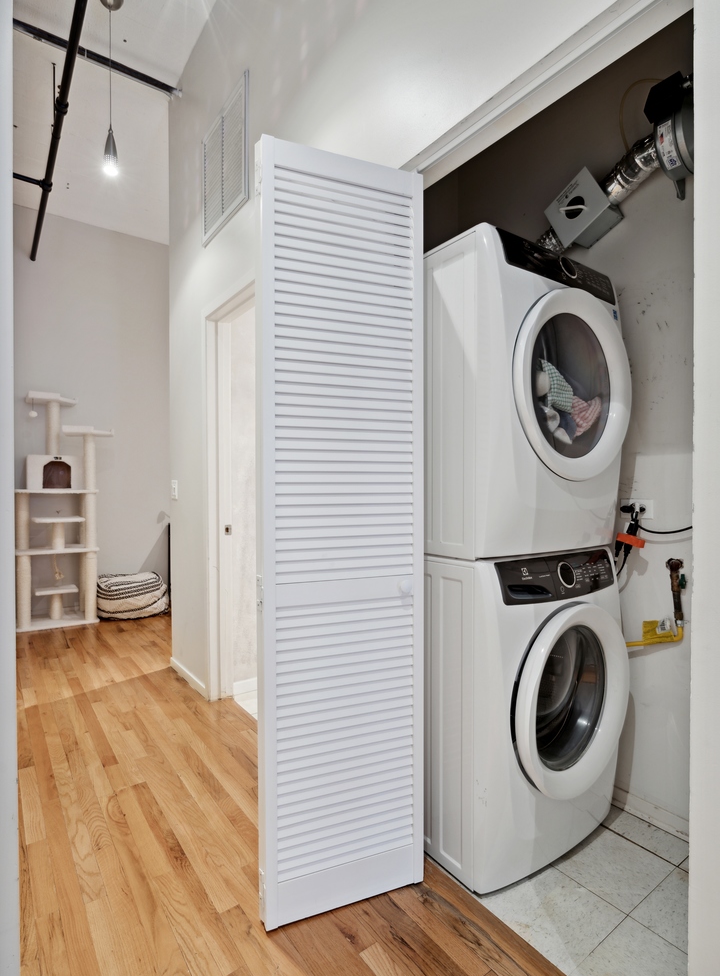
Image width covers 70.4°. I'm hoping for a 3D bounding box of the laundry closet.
[{"bbox_3d":[0.519,0.115,1.724,0.850,2.120,1.280,0,0,-37],"label":"laundry closet"}]

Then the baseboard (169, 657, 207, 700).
[{"bbox_3d":[-1.037,1.138,3.074,0.018,0.060,0.660,0,0,-37],"label":"baseboard"}]

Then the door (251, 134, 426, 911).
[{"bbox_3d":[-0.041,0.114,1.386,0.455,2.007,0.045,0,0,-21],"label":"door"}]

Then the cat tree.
[{"bbox_3d":[-2.567,0.173,4.460,0.740,1.990,0.490,0,0,-33],"label":"cat tree"}]

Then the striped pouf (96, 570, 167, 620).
[{"bbox_3d":[-2.136,1.000,4.780,0.660,0.340,0.560,0,0,-37],"label":"striped pouf"}]

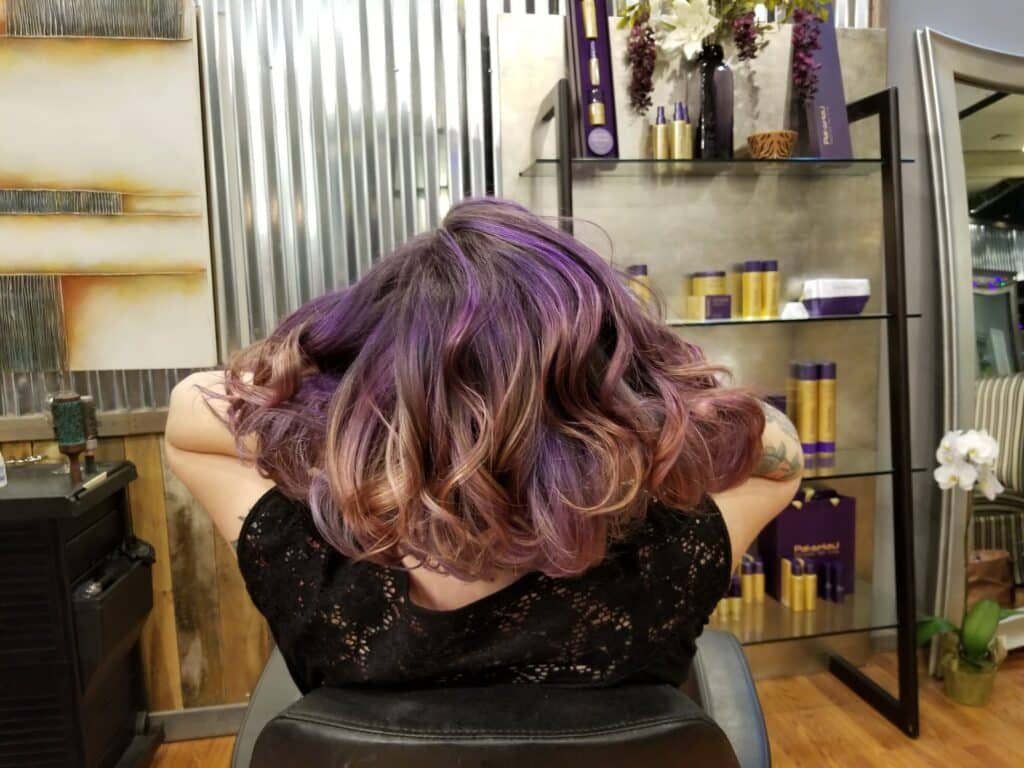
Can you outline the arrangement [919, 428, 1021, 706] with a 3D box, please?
[{"bbox_3d":[1.420,0.544,2.374,0.331,0.839,0.218,-3,7,-10],"label":"arrangement"}]

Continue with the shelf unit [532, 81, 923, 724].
[{"bbox_3d":[0.598,0.101,2.190,1.073,1.810,0.433,-3,7,-10],"label":"shelf unit"}]

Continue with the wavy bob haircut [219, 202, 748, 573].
[{"bbox_3d":[-0.018,0.004,0.760,0.530,0.370,0.300,-2,7,0],"label":"wavy bob haircut"}]

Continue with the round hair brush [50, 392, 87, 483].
[{"bbox_3d":[-1.028,0.129,1.792,0.072,0.220,0.072,-3,7,-10],"label":"round hair brush"}]

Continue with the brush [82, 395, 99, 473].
[{"bbox_3d":[-1.055,0.126,1.919,0.047,0.198,0.047,-3,7,-10],"label":"brush"}]

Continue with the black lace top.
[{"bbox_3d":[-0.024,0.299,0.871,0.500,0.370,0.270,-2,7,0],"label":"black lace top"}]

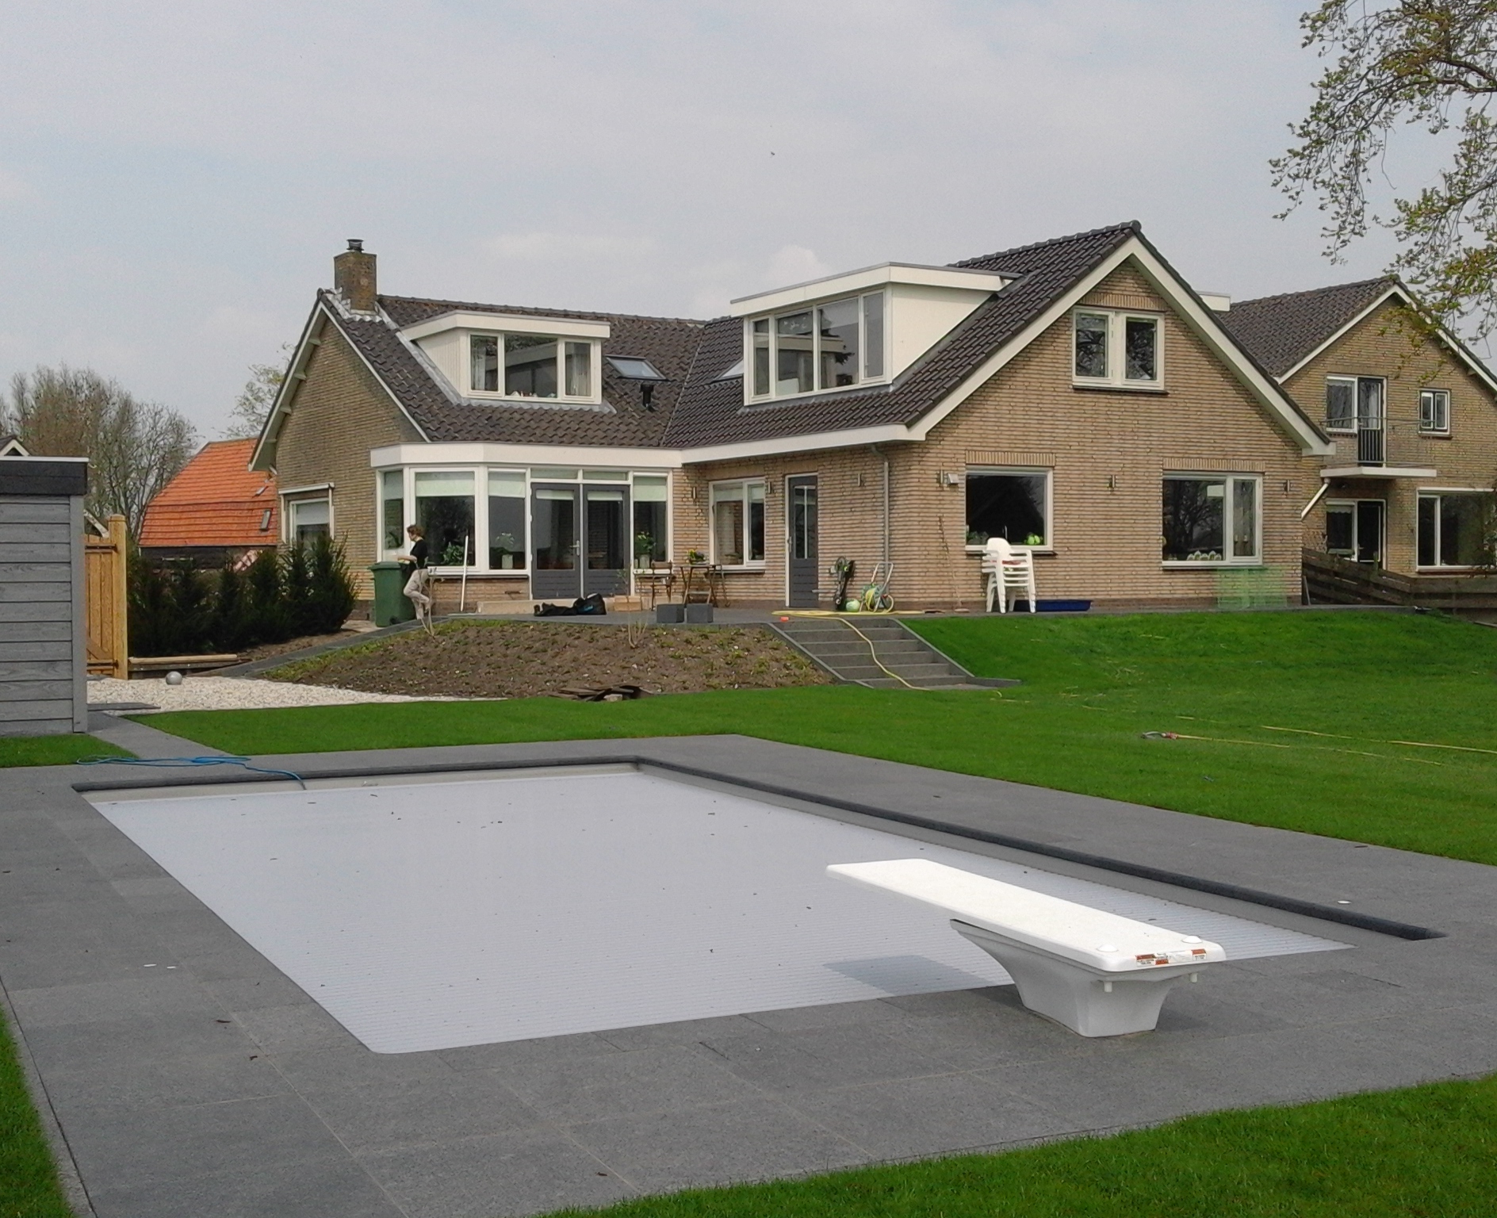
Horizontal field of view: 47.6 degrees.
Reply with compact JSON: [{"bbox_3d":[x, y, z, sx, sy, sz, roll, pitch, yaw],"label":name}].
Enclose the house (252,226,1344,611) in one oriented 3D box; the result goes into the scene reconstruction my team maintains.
[{"bbox_3d":[-0.150,-3.250,31.500,13.600,6.400,15.200,-1,1,-30],"label":"house"}]

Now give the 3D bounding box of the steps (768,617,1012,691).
[{"bbox_3d":[1.900,0.580,22.700,2.400,0.880,2.300,-1,1,-29],"label":"steps"}]

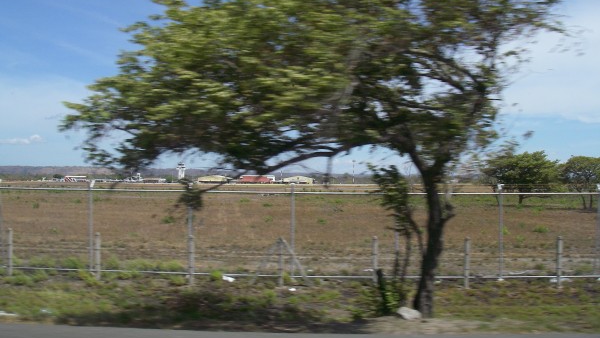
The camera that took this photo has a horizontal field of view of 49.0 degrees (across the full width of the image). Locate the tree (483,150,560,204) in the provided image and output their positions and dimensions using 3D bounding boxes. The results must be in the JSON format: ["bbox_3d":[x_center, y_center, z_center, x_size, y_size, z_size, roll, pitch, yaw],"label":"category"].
[{"bbox_3d":[25.220,0.945,75.000,8.600,6.100,8.000,0,-1,19],"label":"tree"}]

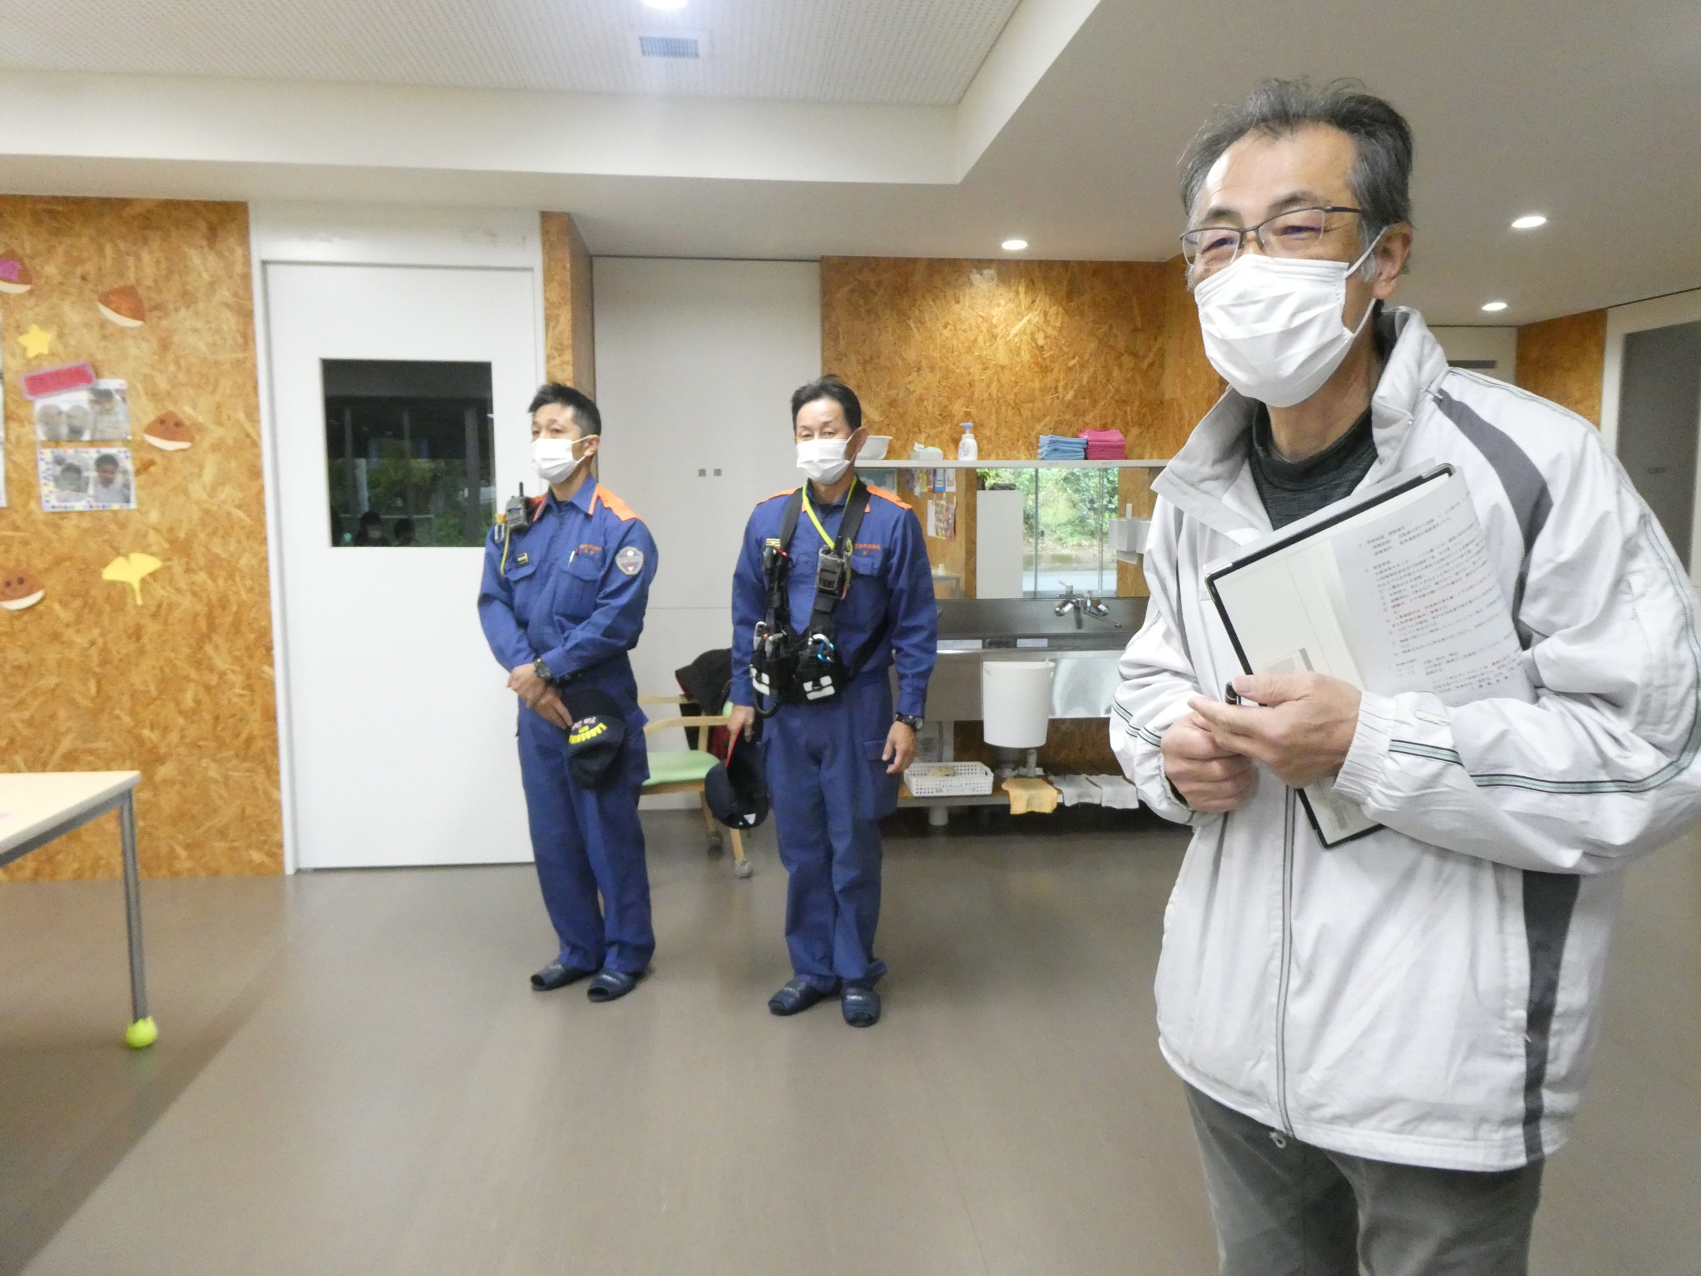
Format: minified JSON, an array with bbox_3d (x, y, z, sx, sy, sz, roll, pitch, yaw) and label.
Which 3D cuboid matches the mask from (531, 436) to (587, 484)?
[{"bbox_3d":[-0.803,-0.490,3.260,0.150,0.125,0.105,3,7,27],"label":"mask"}]

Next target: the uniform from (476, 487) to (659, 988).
[{"bbox_3d":[-0.805,0.274,3.420,0.510,1.410,0.360,3,7,31],"label":"uniform"}]

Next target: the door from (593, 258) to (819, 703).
[{"bbox_3d":[-0.638,-0.445,5.447,1.014,2.504,0.050,-1,6,-7],"label":"door"}]

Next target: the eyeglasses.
[{"bbox_3d":[0.394,-0.348,1.064,0.140,0.047,0.140,-9,10,-41],"label":"eyeglasses"}]

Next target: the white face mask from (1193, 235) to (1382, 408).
[{"bbox_3d":[0.382,-0.277,1.050,0.120,0.130,0.145,-10,11,-42],"label":"white face mask"}]

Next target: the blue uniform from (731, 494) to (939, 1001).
[{"bbox_3d":[-0.048,0.288,3.250,0.550,1.410,0.310,2,6,18],"label":"blue uniform"}]

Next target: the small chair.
[{"bbox_3d":[-0.695,0.509,4.600,0.520,0.770,0.540,-2,6,-17],"label":"small chair"}]

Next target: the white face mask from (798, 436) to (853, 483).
[{"bbox_3d":[-0.068,-0.464,3.085,0.150,0.125,0.105,2,6,18],"label":"white face mask"}]

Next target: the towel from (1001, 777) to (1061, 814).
[{"bbox_3d":[0.805,0.722,5.367,0.250,0.097,0.270,-1,6,-7],"label":"towel"}]

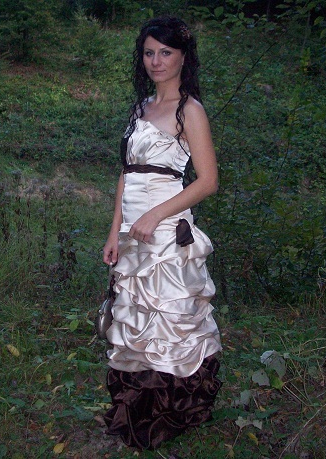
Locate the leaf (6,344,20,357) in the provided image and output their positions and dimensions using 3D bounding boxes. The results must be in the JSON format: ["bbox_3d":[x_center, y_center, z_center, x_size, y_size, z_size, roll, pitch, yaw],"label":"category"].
[{"bbox_3d":[-0.808,0.649,3.510,0.050,0.030,0.085,-5,9,-35],"label":"leaf"}]

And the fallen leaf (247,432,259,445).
[{"bbox_3d":[0.351,0.811,2.540,0.038,0.025,0.080,-3,8,-25],"label":"fallen leaf"}]

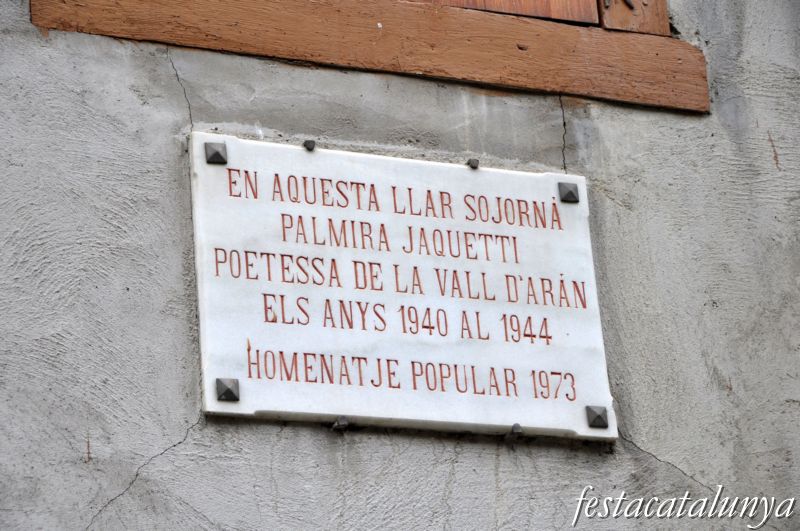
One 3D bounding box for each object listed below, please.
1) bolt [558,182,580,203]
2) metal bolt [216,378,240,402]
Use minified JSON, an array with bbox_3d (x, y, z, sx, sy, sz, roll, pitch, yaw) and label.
[{"bbox_3d":[0.247,-0.106,3.123,0.029,0.029,0.009,5,-25,-22],"label":"bolt"},{"bbox_3d":[-0.221,0.160,2.783,0.029,0.029,0.009,5,-25,-22],"label":"metal bolt"}]

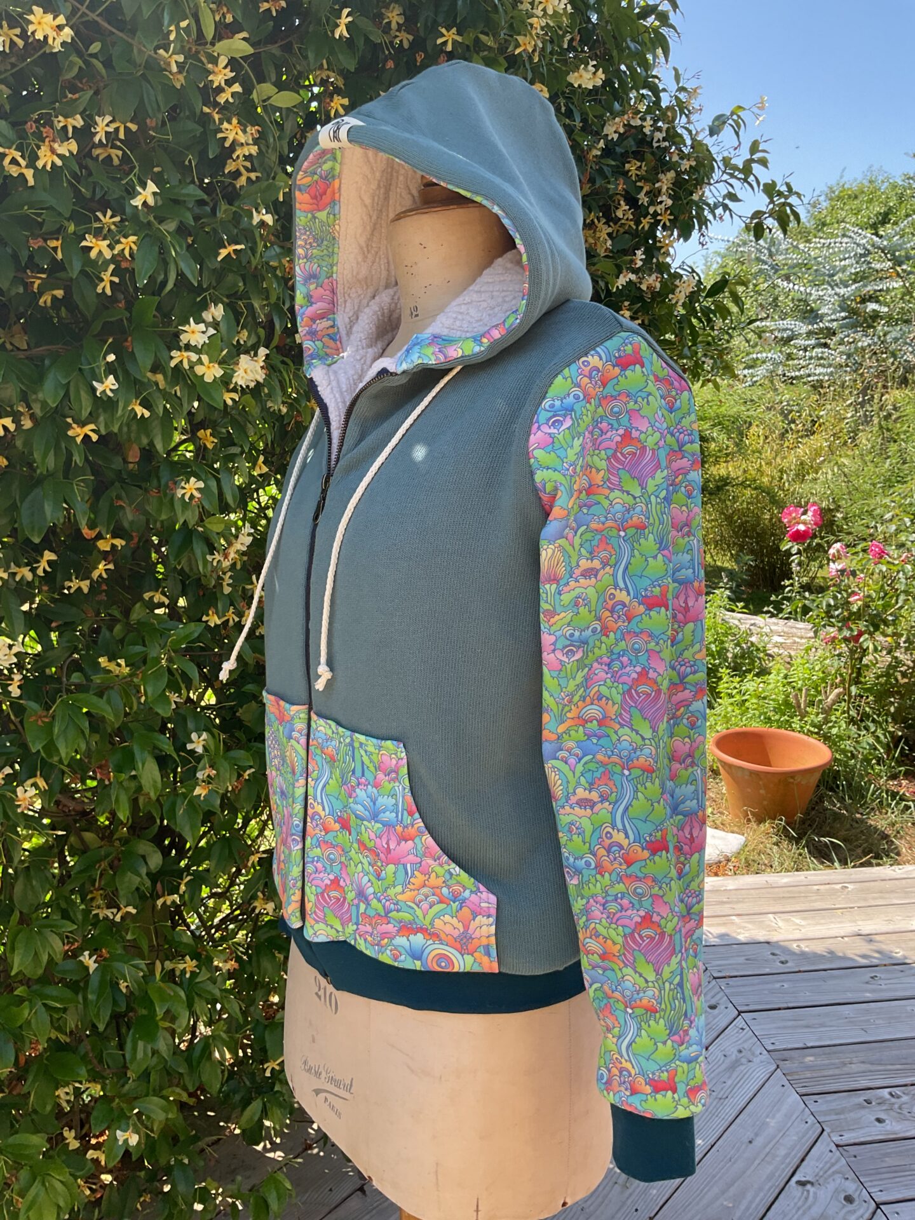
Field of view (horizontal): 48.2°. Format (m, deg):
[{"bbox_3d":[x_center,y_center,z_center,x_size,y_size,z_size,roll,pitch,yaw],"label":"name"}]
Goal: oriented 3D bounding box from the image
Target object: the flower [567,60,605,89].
[{"bbox_3d":[0.169,-0.705,1.345,0.049,0.028,0.028,1,10,7],"label":"flower"}]

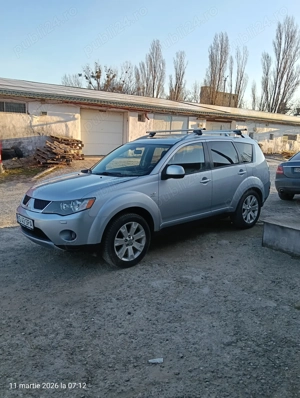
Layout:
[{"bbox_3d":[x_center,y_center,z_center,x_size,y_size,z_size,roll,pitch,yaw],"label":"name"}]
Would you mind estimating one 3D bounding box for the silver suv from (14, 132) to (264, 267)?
[{"bbox_3d":[0.230,-0.287,5.201,4.650,1.740,1.840,-9,14,-40],"label":"silver suv"}]

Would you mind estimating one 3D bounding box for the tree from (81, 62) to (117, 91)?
[{"bbox_3d":[-6.523,-11.904,39.979,4.520,10.610,4.520,-1,11,-9],"label":"tree"}]

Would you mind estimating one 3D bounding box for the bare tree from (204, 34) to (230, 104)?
[{"bbox_3d":[10.724,-17.746,51.587,4.170,18.270,4.170,3,11,11],"label":"bare tree"}]

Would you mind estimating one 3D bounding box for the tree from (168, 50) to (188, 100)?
[{"bbox_3d":[4.766,-17.349,54.554,3.410,16.260,3.410,2,11,5],"label":"tree"}]

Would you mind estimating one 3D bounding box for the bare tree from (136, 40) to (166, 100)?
[{"bbox_3d":[-0.023,-17.713,52.647,5.250,17.550,5.250,1,11,0],"label":"bare tree"}]

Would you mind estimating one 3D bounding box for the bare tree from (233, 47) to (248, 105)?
[{"bbox_3d":[15.095,-17.350,53.757,2.690,16.800,2.690,3,11,15],"label":"bare tree"}]

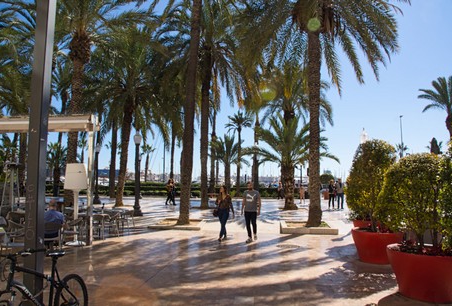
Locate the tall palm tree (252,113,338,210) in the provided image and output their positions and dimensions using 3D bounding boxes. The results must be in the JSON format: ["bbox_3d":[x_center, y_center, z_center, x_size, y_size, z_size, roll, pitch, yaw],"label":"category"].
[{"bbox_3d":[3.974,0.470,21.280,5.600,5.800,5.500,0,-4,0],"label":"tall palm tree"}]

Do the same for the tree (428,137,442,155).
[{"bbox_3d":[34.910,1.578,58.034,2.800,8.800,2.800,0,-4,0],"label":"tree"}]

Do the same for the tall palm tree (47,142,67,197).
[{"bbox_3d":[-16.041,1.537,32.773,2.500,5.300,2.500,0,-4,0],"label":"tall palm tree"}]

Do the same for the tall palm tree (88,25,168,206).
[{"bbox_3d":[-6.253,-2.278,21.992,5.200,11.300,5.200,0,-4,0],"label":"tall palm tree"}]

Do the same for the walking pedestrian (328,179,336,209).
[{"bbox_3d":[6.124,2.395,19.858,0.460,1.680,0.360,0,-4,3],"label":"walking pedestrian"}]

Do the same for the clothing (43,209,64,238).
[{"bbox_3d":[-4.543,1.842,8.992,0.560,0.760,0.450,0,-4,7],"label":"clothing"}]

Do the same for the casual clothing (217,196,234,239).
[{"bbox_3d":[-0.015,1.834,10.000,0.500,1.330,0.400,0,-4,7],"label":"casual clothing"}]

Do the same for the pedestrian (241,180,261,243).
[{"bbox_3d":[0.728,1.691,10.106,0.560,1.780,0.500,0,-4,5],"label":"pedestrian"}]

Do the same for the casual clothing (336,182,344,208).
[{"bbox_3d":[6.809,2.456,20.597,0.500,1.740,0.360,-1,-4,14],"label":"casual clothing"}]

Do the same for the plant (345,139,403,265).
[{"bbox_3d":[3.403,1.054,7.793,1.300,2.680,1.300,0,-4,0],"label":"plant"}]

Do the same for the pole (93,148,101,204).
[{"bbox_3d":[-8.644,1.536,23.134,0.500,3.850,0.500,0,-4,0],"label":"pole"}]

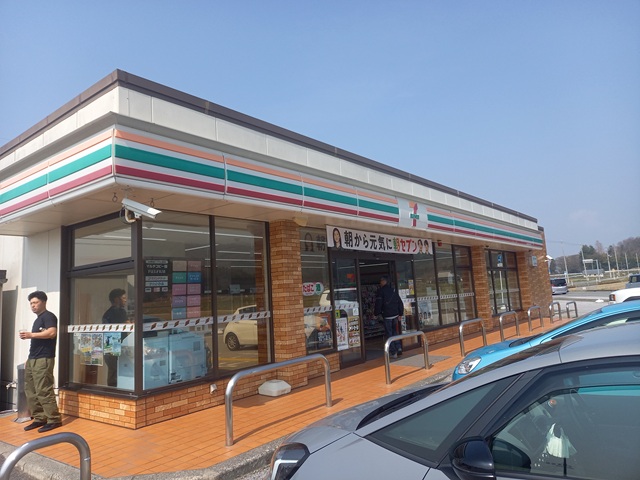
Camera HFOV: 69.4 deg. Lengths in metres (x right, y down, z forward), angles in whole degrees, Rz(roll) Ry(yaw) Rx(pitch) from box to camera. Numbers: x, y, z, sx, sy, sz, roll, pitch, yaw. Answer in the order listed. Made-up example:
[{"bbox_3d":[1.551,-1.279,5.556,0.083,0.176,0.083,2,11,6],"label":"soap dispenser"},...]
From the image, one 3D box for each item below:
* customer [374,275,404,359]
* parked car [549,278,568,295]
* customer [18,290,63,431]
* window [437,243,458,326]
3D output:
[{"bbox_3d":[1.548,1.690,10.261,0.560,1.780,0.420,0,-8,-27],"label":"customer"},{"bbox_3d":[25.292,4.903,49.049,1.700,1.750,4.400,-7,-8,27],"label":"parked car"},{"bbox_3d":[-3.574,1.509,5.929,0.480,1.755,0.480,-9,-9,38],"label":"customer"},{"bbox_3d":[3.697,1.267,13.406,0.080,2.276,1.293,-9,-8,37],"label":"window"}]

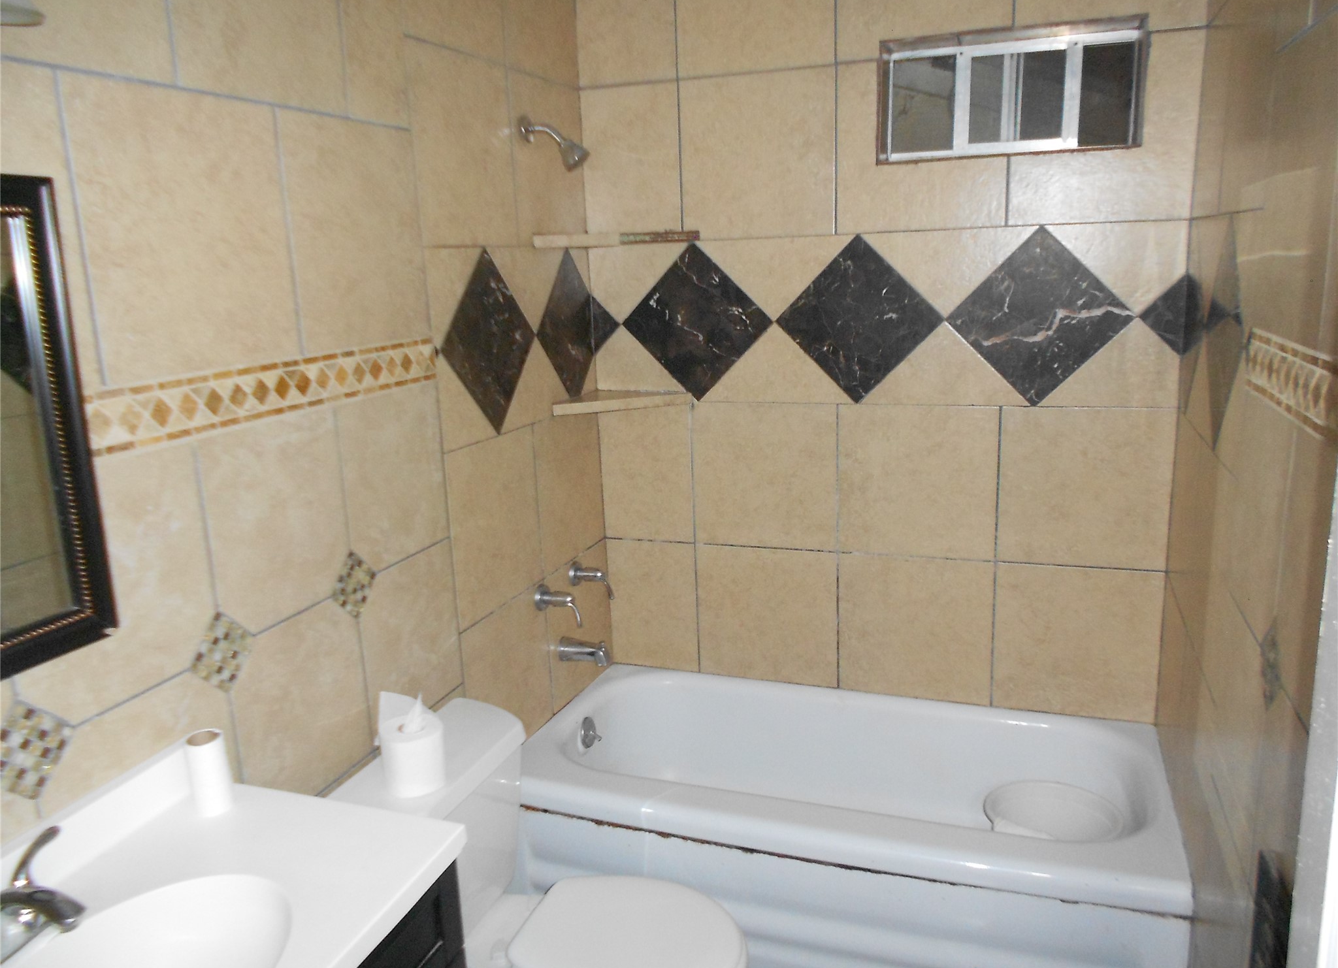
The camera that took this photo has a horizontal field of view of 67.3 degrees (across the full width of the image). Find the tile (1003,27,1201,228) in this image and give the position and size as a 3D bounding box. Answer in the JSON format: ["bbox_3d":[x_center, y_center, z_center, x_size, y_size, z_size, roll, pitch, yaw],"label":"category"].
[{"bbox_3d":[0.987,-0.804,2.294,0.396,0.405,0.010,2,14,20],"label":"tile"}]

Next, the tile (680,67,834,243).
[{"bbox_3d":[0.226,-0.838,2.579,0.408,0.404,0.010,2,14,20],"label":"tile"}]

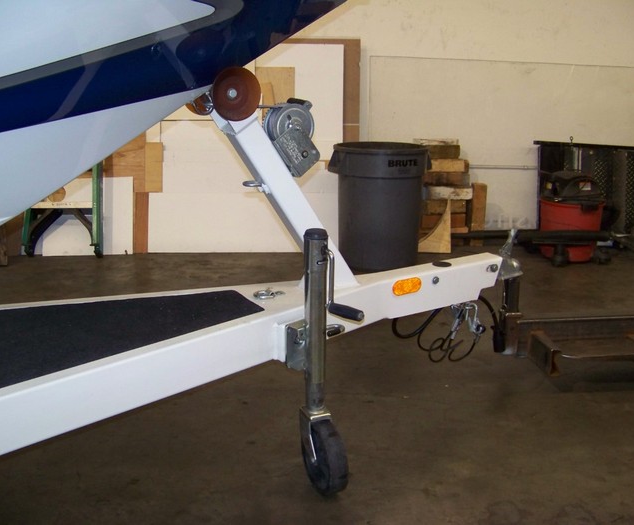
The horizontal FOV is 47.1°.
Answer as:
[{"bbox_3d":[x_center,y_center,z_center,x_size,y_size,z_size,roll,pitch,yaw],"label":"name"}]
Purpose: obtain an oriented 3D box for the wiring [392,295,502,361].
[{"bbox_3d":[0.471,0.246,2.577,0.510,0.225,0.110,-9,17,-32],"label":"wiring"}]

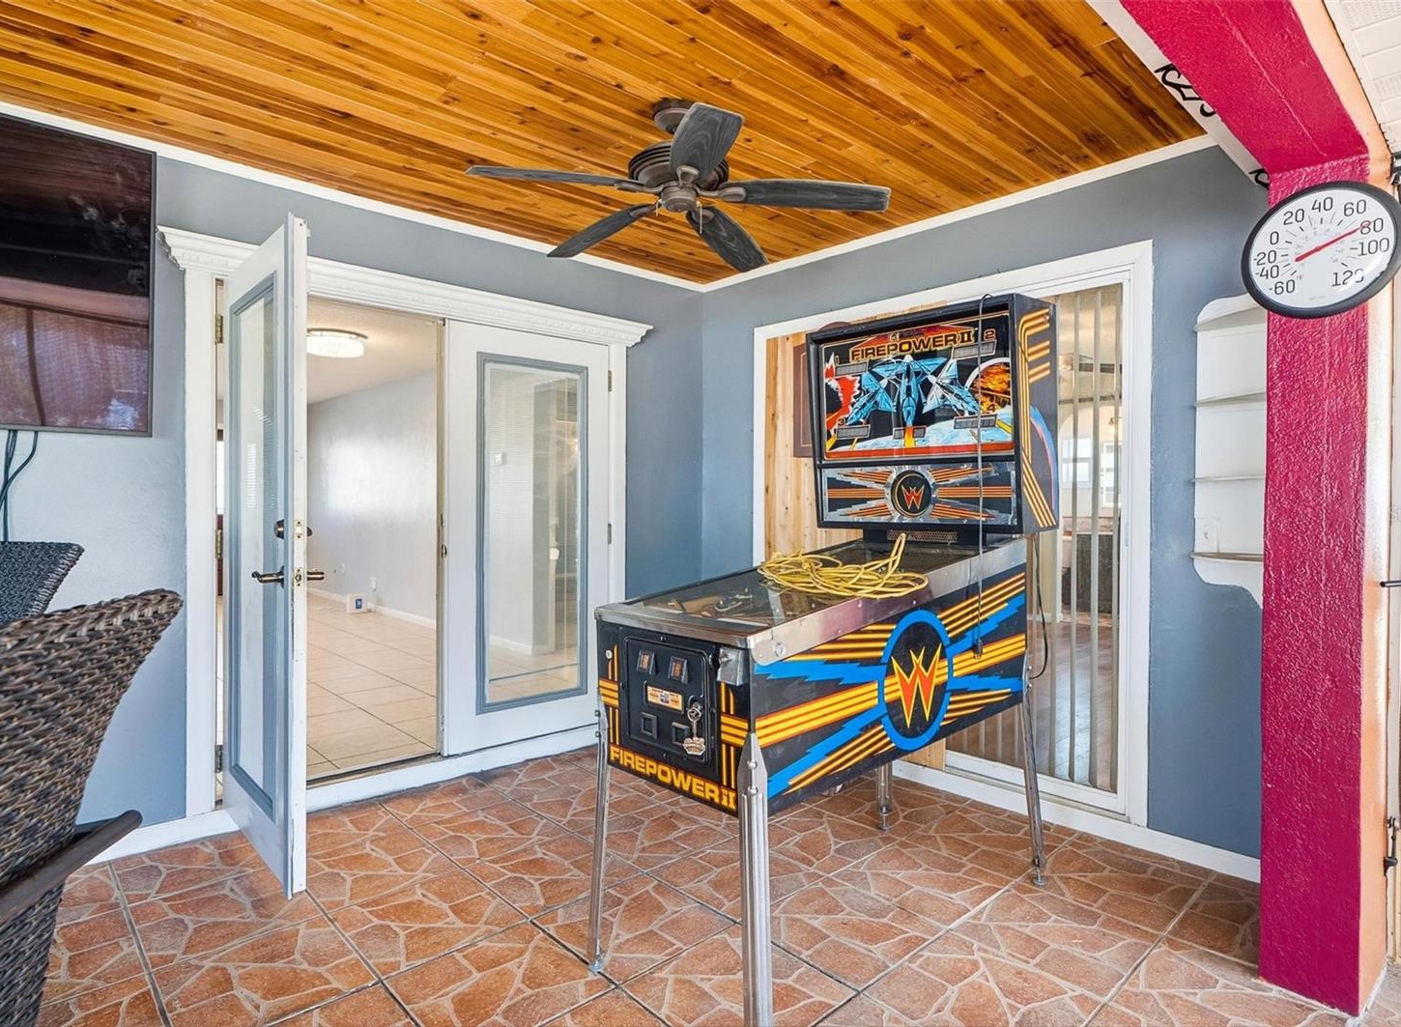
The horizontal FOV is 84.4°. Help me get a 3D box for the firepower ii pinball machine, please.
[{"bbox_3d":[0.427,0.292,2.331,1.420,1.890,0.770,0,0,-43],"label":"firepower ii pinball machine"}]

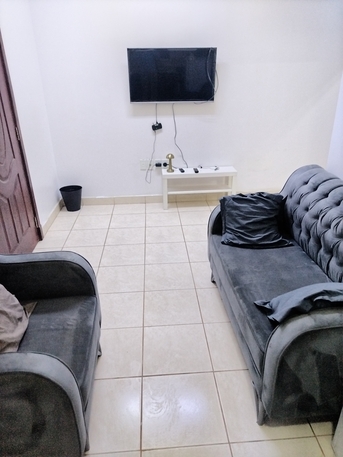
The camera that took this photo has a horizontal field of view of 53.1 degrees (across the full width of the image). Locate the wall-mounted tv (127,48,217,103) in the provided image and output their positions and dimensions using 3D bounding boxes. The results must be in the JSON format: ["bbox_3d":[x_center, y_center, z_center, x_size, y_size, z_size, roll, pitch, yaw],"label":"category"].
[{"bbox_3d":[0.012,-1.693,3.822,0.953,0.561,0.075,-1,31,0],"label":"wall-mounted tv"}]

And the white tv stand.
[{"bbox_3d":[0.351,-0.513,4.369,0.903,0.446,0.262,-3,25,-2],"label":"white tv stand"}]

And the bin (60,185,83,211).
[{"bbox_3d":[-1.254,-0.370,4.362,0.274,0.274,0.274,-2,25,-2],"label":"bin"}]

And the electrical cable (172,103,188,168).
[{"bbox_3d":[0.107,-1.103,4.157,0.207,0.772,0.050,-2,25,-1],"label":"electrical cable"}]

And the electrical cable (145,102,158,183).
[{"bbox_3d":[-0.240,-1.011,4.188,0.195,0.966,0.050,-2,25,-1],"label":"electrical cable"}]

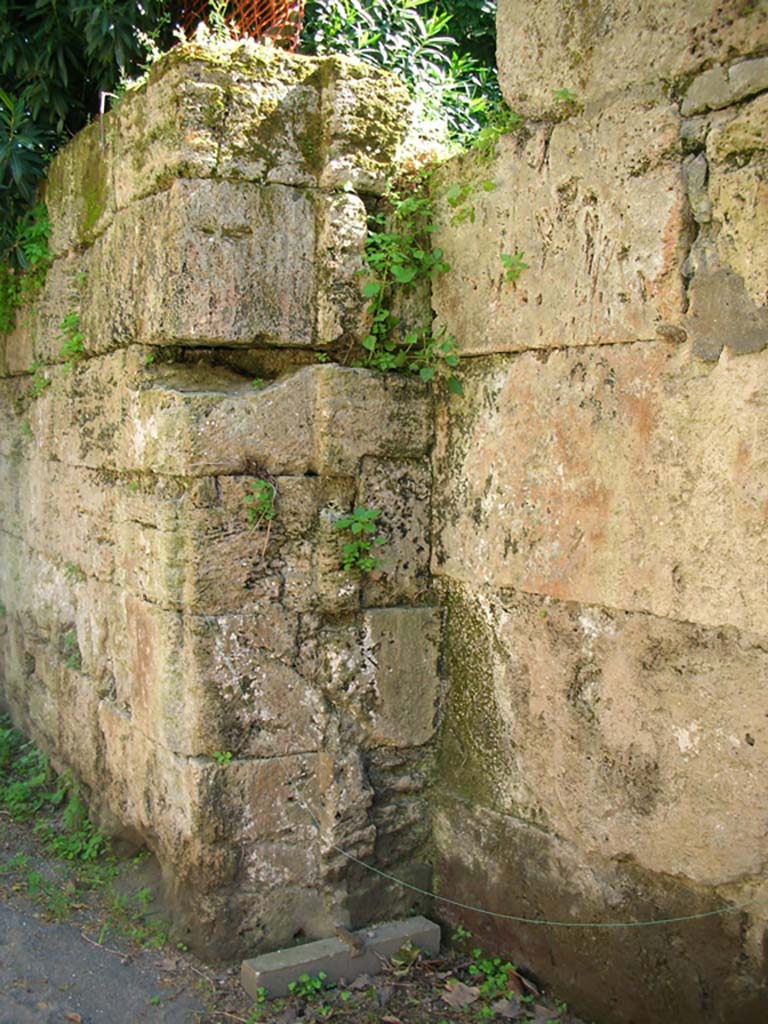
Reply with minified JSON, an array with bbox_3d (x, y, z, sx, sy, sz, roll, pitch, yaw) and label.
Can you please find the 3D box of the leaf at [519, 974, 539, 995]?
[{"bbox_3d":[0.402,1.296,2.841,0.050,0.040,0.040,0,5,0],"label":"leaf"}]

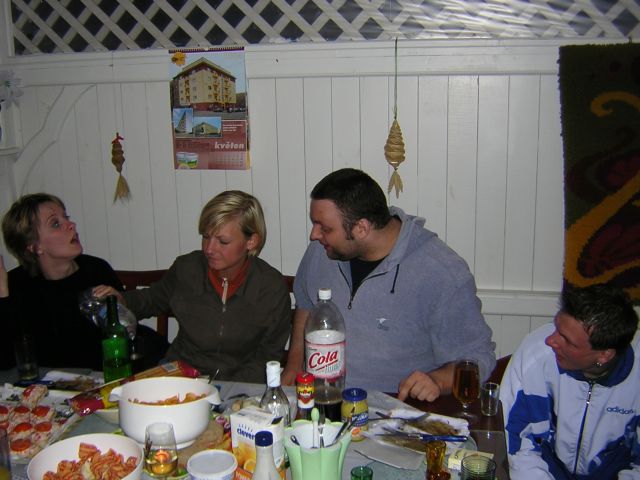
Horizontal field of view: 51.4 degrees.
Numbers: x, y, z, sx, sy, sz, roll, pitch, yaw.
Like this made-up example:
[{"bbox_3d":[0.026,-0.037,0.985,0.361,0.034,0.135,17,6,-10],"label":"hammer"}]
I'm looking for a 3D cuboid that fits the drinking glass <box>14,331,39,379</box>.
[{"bbox_3d":[-0.906,0.360,2.041,0.067,0.133,0.067,-7,13,-25],"label":"drinking glass"}]

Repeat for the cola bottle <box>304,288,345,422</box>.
[{"bbox_3d":[0.011,0.303,1.725,0.107,0.335,0.107,0,12,7],"label":"cola bottle"}]

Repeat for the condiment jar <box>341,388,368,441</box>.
[{"bbox_3d":[0.085,0.435,1.655,0.067,0.100,0.067,-1,12,0],"label":"condiment jar"}]

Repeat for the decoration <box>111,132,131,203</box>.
[{"bbox_3d":[-0.792,-0.288,2.643,0.085,0.280,0.055,1,12,12],"label":"decoration"}]

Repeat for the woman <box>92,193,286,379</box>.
[{"bbox_3d":[-0.361,0.487,2.216,0.600,1.270,0.680,1,12,12],"label":"woman"}]

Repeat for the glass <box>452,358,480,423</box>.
[{"bbox_3d":[0.385,0.388,1.736,0.070,0.150,0.070,2,12,13],"label":"glass"}]

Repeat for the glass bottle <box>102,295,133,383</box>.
[{"bbox_3d":[-0.577,0.302,1.876,0.075,0.298,0.075,-5,12,-18],"label":"glass bottle"}]

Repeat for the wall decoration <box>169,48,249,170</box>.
[{"bbox_3d":[-0.423,-0.499,2.547,0.314,0.467,0.015,1,12,12],"label":"wall decoration"}]

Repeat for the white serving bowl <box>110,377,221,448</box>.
[{"bbox_3d":[-0.381,0.427,1.636,0.272,0.122,0.228,0,12,6],"label":"white serving bowl"}]

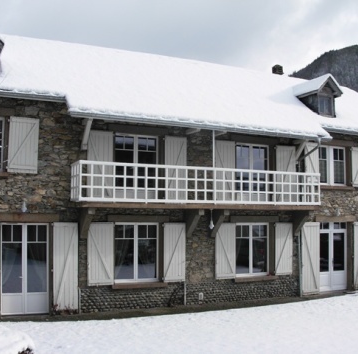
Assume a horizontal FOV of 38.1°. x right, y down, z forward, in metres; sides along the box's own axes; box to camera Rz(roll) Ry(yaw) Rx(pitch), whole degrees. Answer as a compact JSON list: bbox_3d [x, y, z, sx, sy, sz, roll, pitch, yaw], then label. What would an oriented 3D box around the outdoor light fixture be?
[{"bbox_3d":[0.950,1.244,15.041,0.140,0.580,0.140,0,-4,0],"label":"outdoor light fixture"}]

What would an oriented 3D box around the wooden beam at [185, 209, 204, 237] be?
[{"bbox_3d":[0.473,1.285,14.409,0.170,0.750,0.670,3,-5,-27],"label":"wooden beam"}]

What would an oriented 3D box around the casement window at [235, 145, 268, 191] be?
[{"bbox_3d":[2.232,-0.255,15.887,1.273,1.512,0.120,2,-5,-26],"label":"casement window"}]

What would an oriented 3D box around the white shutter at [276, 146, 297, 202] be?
[{"bbox_3d":[3.401,-0.046,16.352,0.760,1.840,0.050,3,-5,-27],"label":"white shutter"}]

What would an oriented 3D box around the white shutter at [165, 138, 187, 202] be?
[{"bbox_3d":[-0.070,-0.194,15.267,0.714,1.974,0.060,3,-5,-27],"label":"white shutter"}]

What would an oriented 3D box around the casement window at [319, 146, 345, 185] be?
[{"bbox_3d":[5.101,-0.386,17.295,1.260,1.273,0.120,2,-5,-26],"label":"casement window"}]

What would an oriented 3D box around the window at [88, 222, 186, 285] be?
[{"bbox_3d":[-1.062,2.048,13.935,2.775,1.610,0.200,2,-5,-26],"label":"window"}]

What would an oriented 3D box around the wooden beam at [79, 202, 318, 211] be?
[{"bbox_3d":[0.901,0.803,14.006,7.271,0.137,0.140,2,-5,-26],"label":"wooden beam"}]

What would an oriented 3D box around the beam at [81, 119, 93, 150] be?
[{"bbox_3d":[-2.289,-1.075,13.100,0.130,0.954,0.130,2,34,-26],"label":"beam"}]

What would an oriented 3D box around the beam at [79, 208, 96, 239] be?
[{"bbox_3d":[-2.387,1.224,13.638,0.200,0.800,0.700,3,-5,-27],"label":"beam"}]

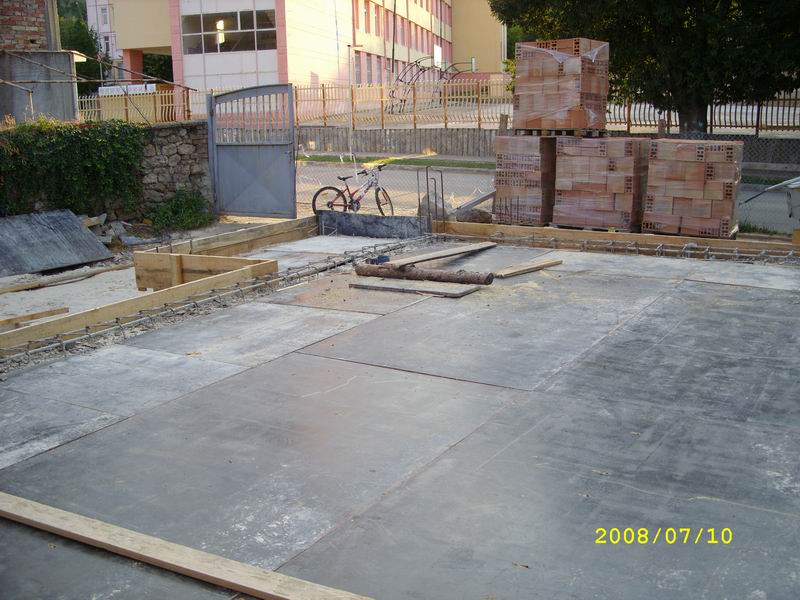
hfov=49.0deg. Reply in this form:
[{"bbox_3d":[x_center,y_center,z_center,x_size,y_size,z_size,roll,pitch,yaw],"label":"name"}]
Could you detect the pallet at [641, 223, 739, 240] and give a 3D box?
[{"bbox_3d":[4.040,-0.909,12.128,1.120,0.130,1.000,7,15,31],"label":"pallet"}]

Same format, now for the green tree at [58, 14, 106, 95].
[{"bbox_3d":[-13.998,-9.281,38.000,3.300,6.500,3.300,-1,13,0],"label":"green tree"}]

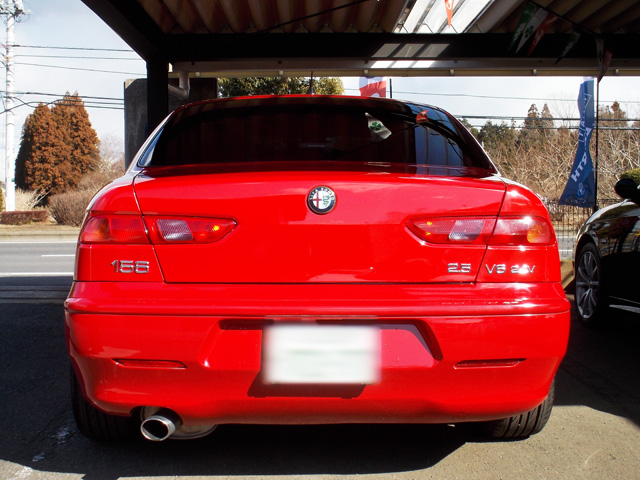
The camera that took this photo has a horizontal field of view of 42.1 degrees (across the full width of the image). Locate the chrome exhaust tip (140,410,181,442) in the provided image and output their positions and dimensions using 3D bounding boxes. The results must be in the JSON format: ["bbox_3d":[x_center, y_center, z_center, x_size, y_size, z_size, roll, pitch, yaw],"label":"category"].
[{"bbox_3d":[-0.482,0.565,2.500,0.095,0.072,0.115,0,3,5],"label":"chrome exhaust tip"}]

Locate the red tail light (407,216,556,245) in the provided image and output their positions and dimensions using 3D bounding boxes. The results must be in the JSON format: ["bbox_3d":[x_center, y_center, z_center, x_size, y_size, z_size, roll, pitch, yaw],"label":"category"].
[{"bbox_3d":[0.510,-0.027,2.580,0.520,0.097,0.190,0,3,-11],"label":"red tail light"}]

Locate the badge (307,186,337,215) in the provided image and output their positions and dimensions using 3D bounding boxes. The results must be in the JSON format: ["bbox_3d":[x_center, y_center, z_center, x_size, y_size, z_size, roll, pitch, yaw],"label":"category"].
[{"bbox_3d":[0.007,-0.115,2.420,0.081,0.081,0.015,0,-7,-1],"label":"badge"}]

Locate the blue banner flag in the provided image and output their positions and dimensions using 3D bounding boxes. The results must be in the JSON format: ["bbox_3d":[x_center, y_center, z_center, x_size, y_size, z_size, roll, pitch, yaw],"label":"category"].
[{"bbox_3d":[2.980,-1.200,9.600,0.460,1.620,0.160,1,3,14],"label":"blue banner flag"}]

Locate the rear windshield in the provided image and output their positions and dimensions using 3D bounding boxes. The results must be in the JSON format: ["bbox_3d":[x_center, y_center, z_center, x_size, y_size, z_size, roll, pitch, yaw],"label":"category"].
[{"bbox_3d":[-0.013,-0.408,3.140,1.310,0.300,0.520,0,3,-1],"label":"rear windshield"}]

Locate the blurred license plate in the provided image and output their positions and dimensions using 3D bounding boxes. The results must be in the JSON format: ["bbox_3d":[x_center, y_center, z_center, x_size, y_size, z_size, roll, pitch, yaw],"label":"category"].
[{"bbox_3d":[0.007,0.323,2.355,0.330,0.165,0.025,0,3,-1],"label":"blurred license plate"}]

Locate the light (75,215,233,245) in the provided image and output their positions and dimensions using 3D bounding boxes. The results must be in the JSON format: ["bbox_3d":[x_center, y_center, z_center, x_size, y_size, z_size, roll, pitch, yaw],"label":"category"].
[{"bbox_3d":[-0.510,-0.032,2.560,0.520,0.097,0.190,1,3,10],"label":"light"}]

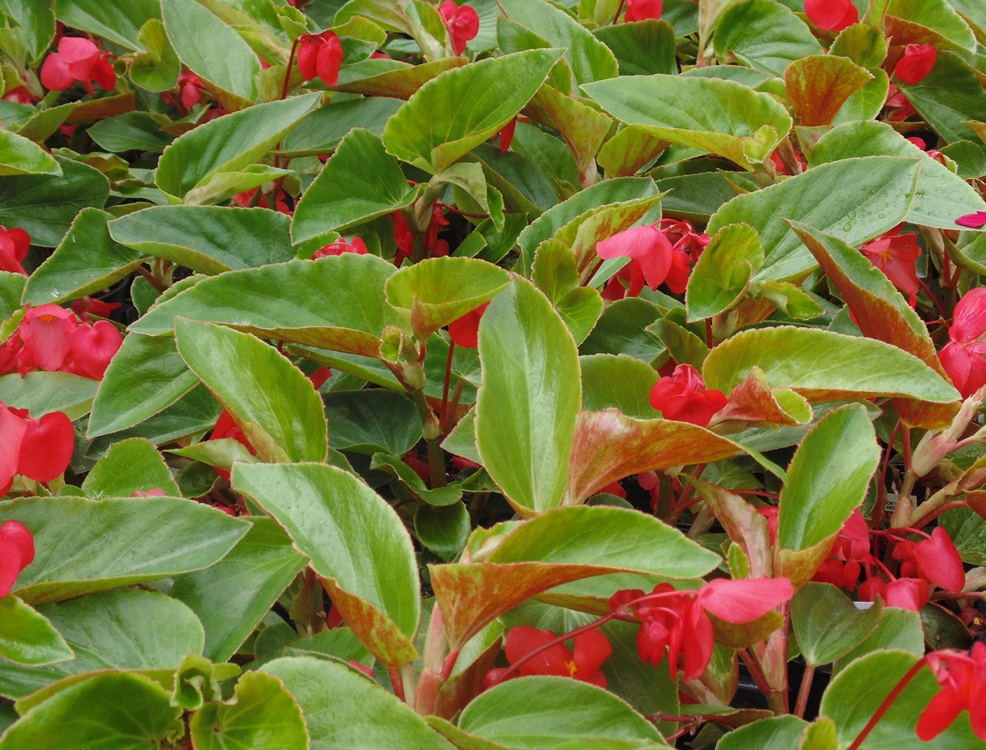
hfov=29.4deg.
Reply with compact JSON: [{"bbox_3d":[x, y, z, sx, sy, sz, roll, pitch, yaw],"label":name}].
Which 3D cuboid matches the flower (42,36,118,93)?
[{"bbox_3d":[-0.288,-0.215,1.300,0.046,0.034,0.032,10,37,13],"label":"flower"}]

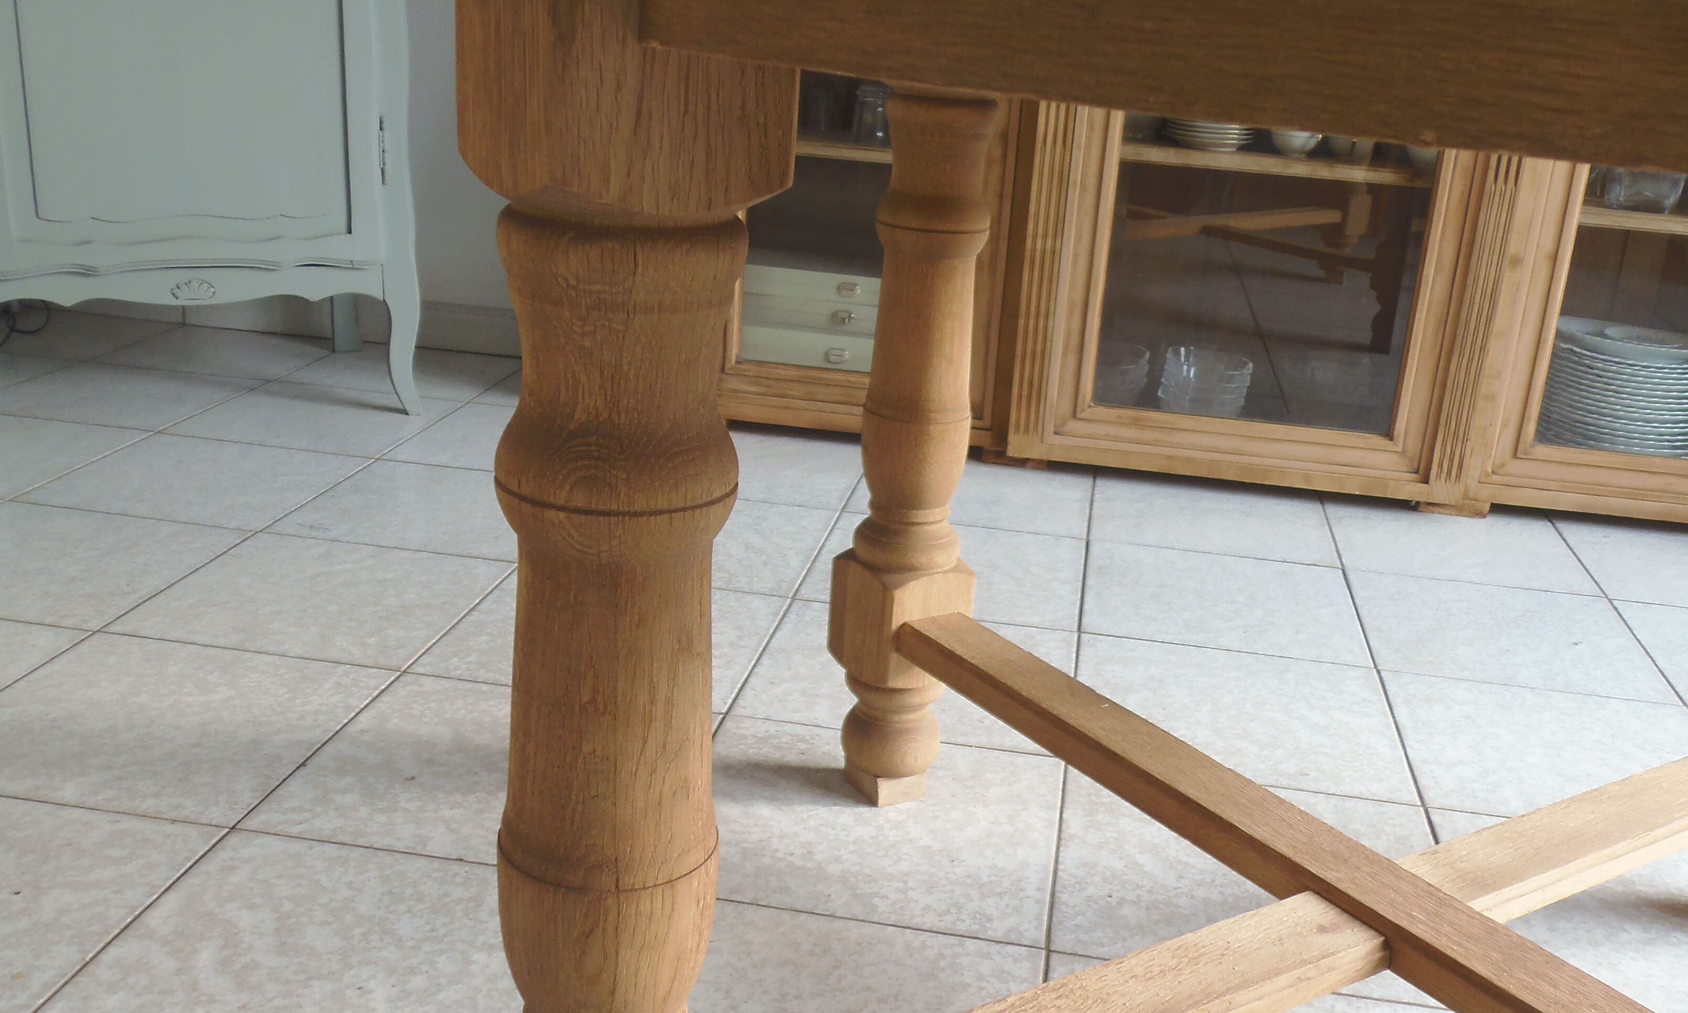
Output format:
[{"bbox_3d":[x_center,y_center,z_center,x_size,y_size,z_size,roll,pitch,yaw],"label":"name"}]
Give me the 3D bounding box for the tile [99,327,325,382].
[{"bbox_3d":[-1.046,-0.256,2.676,0.319,0.009,0.309,7,18,8],"label":"tile"}]

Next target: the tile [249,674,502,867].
[{"bbox_3d":[-0.300,0.229,1.365,0.319,0.009,0.309,7,18,8],"label":"tile"}]

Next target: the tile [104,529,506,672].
[{"bbox_3d":[-0.566,0.099,1.704,0.319,0.009,0.309,7,18,8],"label":"tile"}]

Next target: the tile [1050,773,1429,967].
[{"bbox_3d":[0.325,0.296,1.244,0.312,0.010,0.295,6,19,9],"label":"tile"}]

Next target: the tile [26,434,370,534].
[{"bbox_3d":[-0.809,-0.030,1.981,0.312,0.010,0.295,6,19,9],"label":"tile"}]

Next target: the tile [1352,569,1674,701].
[{"bbox_3d":[0.739,0.145,1.748,0.312,0.010,0.295,6,19,9],"label":"tile"}]

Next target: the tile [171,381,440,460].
[{"bbox_3d":[-0.757,-0.123,2.256,0.312,0.010,0.295,6,19,9],"label":"tile"}]

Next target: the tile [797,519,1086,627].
[{"bbox_3d":[0.121,0.078,1.909,0.319,0.009,0.309,7,18,8],"label":"tile"}]

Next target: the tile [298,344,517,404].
[{"bbox_3d":[-0.705,-0.216,2.531,0.312,0.010,0.295,6,19,9],"label":"tile"}]

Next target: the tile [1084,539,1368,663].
[{"bbox_3d":[0.439,0.114,1.865,0.319,0.009,0.309,7,18,8],"label":"tile"}]

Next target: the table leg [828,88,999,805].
[{"bbox_3d":[0.061,-0.101,1.256,0.087,0.732,0.087,-9,22,-35],"label":"table leg"}]

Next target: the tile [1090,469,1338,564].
[{"bbox_3d":[0.481,0.017,2.069,0.312,0.010,0.295,6,19,9],"label":"tile"}]

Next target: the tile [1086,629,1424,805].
[{"bbox_3d":[0.388,0.208,1.571,0.319,0.009,0.309,7,18,8],"label":"tile"}]

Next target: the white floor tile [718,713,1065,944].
[{"bbox_3d":[0.018,0.266,1.321,0.319,0.009,0.309,7,18,8],"label":"white floor tile"}]

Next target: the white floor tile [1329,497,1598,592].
[{"bbox_3d":[0.791,0.052,2.023,0.312,0.010,0.295,6,19,9],"label":"white floor tile"}]

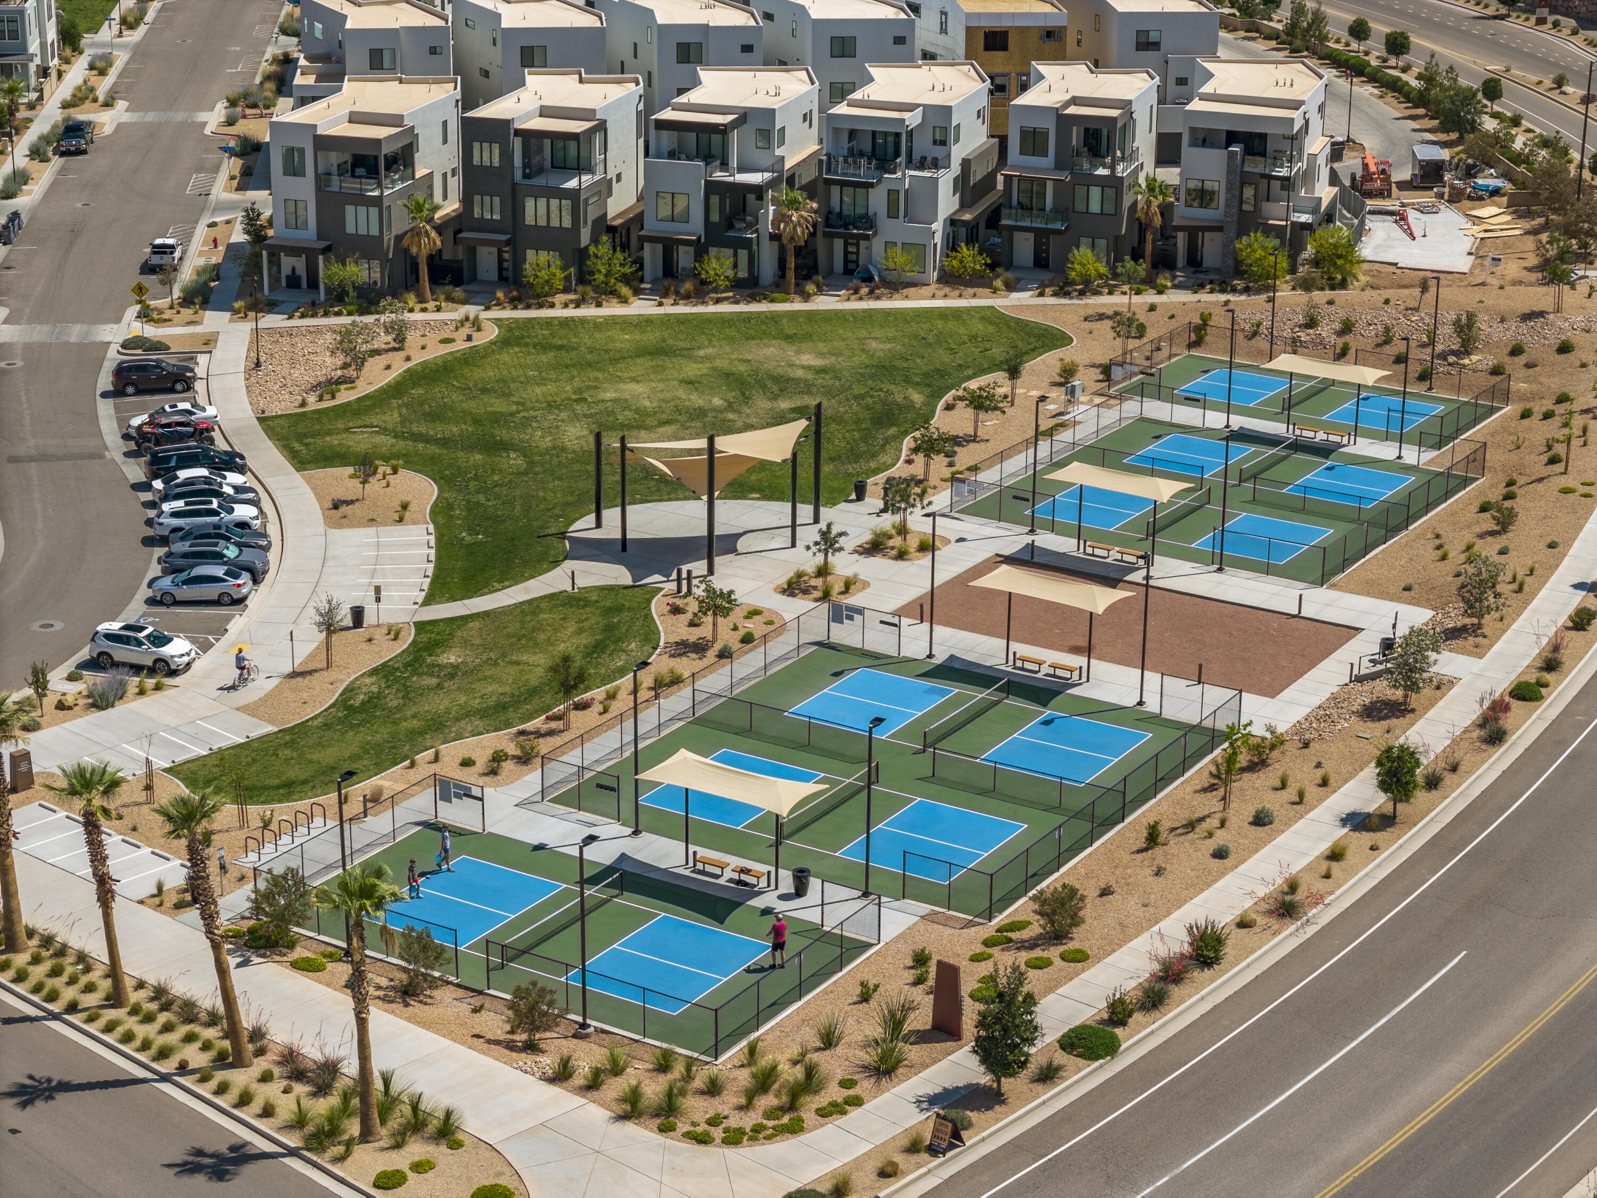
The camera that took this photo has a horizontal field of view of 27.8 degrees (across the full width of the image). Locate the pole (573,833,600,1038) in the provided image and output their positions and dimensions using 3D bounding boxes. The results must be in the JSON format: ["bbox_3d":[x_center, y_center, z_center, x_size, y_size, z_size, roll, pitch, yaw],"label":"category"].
[{"bbox_3d":[-6.848,11.065,105.350,0.600,6.650,1.100,12,23,29],"label":"pole"}]

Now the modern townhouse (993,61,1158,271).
[{"bbox_3d":[18.052,-27.940,209.856,8.670,10.800,17.600,5,20,13],"label":"modern townhouse"}]

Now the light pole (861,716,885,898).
[{"bbox_3d":[2.636,7.375,114.079,0.460,6.560,1.100,12,23,29],"label":"light pole"}]

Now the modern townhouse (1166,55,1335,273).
[{"bbox_3d":[29.993,-28.344,210.948,9.990,10.800,17.600,5,20,13],"label":"modern townhouse"}]

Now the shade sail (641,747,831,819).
[{"bbox_3d":[-2.349,6.337,115.404,6.323,0.552,3.121,12,23,29],"label":"shade sail"}]

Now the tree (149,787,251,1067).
[{"bbox_3d":[-19.053,10.529,103.410,2.900,9.200,2.500,1,20,0],"label":"tree"}]

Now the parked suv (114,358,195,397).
[{"bbox_3d":[-35.871,-12.472,179.985,4.670,1.720,1.880,-4,20,-13],"label":"parked suv"}]

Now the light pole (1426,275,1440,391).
[{"bbox_3d":[35.509,-14.754,180.365,0.540,6.500,0.970,12,23,29],"label":"light pole"}]

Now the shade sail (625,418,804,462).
[{"bbox_3d":[-3.868,-7.031,149.464,9.230,1.570,6.392,-1,20,-6],"label":"shade sail"}]

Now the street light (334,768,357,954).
[{"bbox_3d":[-15.456,9.093,110.578,0.540,6.550,1.070,12,23,29],"label":"street light"}]

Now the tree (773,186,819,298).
[{"bbox_3d":[-0.165,-21.276,192.825,2.850,6.450,2.850,1,20,0],"label":"tree"}]

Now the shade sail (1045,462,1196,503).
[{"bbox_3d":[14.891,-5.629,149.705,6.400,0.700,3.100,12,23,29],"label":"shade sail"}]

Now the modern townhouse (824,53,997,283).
[{"bbox_3d":[7.629,-27.873,209.758,9.760,10.800,17.600,5,20,13],"label":"modern townhouse"}]

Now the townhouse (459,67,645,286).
[{"bbox_3d":[-15.464,-26.880,206.372,7.800,10.600,16.600,5,20,13],"label":"townhouse"}]

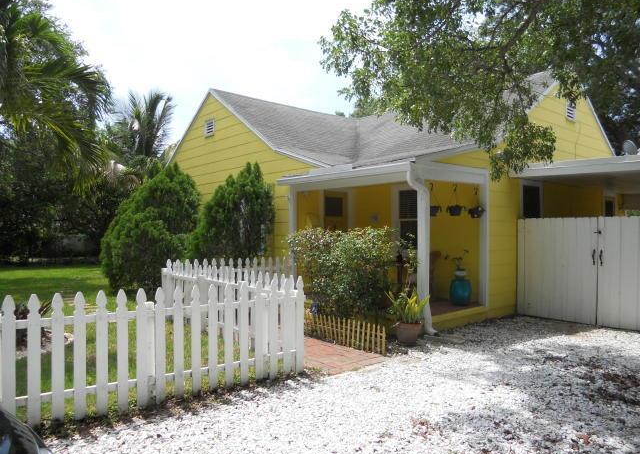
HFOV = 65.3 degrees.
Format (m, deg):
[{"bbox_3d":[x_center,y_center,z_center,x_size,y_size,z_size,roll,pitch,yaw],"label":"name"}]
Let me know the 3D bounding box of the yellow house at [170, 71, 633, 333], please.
[{"bbox_3d":[1.700,-0.991,14.336,9.350,5.350,10.250,0,0,-40],"label":"yellow house"}]

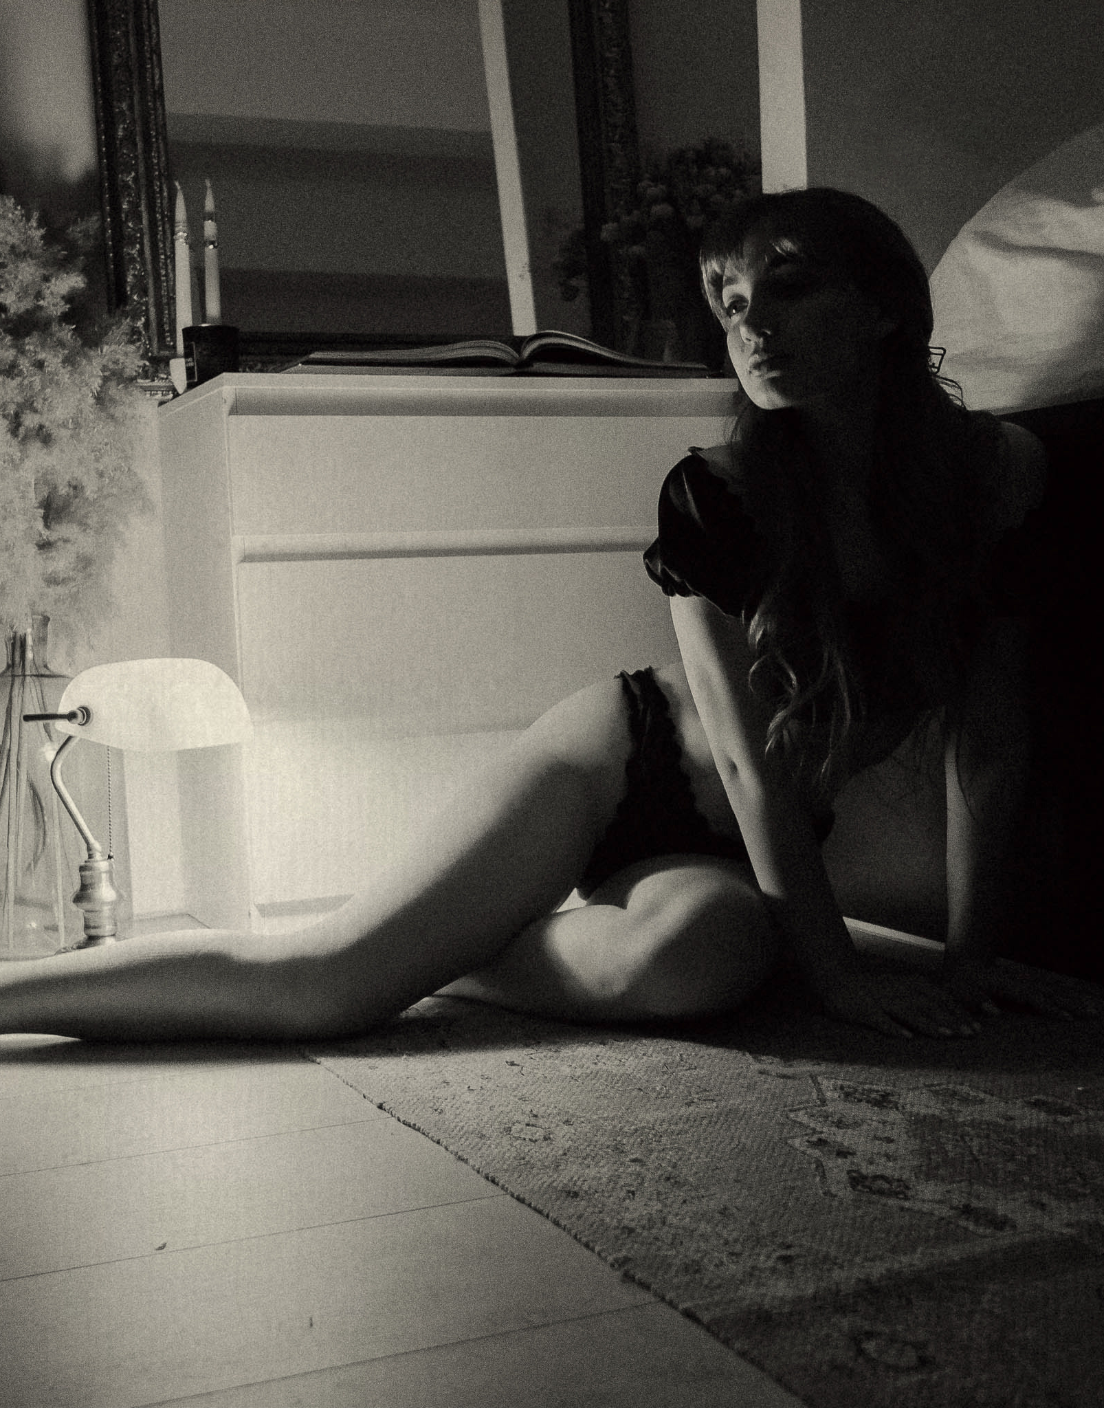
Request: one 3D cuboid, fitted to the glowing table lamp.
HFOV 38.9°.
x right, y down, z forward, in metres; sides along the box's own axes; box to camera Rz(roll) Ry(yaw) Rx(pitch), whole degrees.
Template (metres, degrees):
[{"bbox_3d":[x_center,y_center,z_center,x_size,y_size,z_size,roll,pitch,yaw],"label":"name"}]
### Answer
[{"bbox_3d":[-0.546,0.137,1.987,0.230,0.385,0.245,-6,6,-34],"label":"glowing table lamp"}]

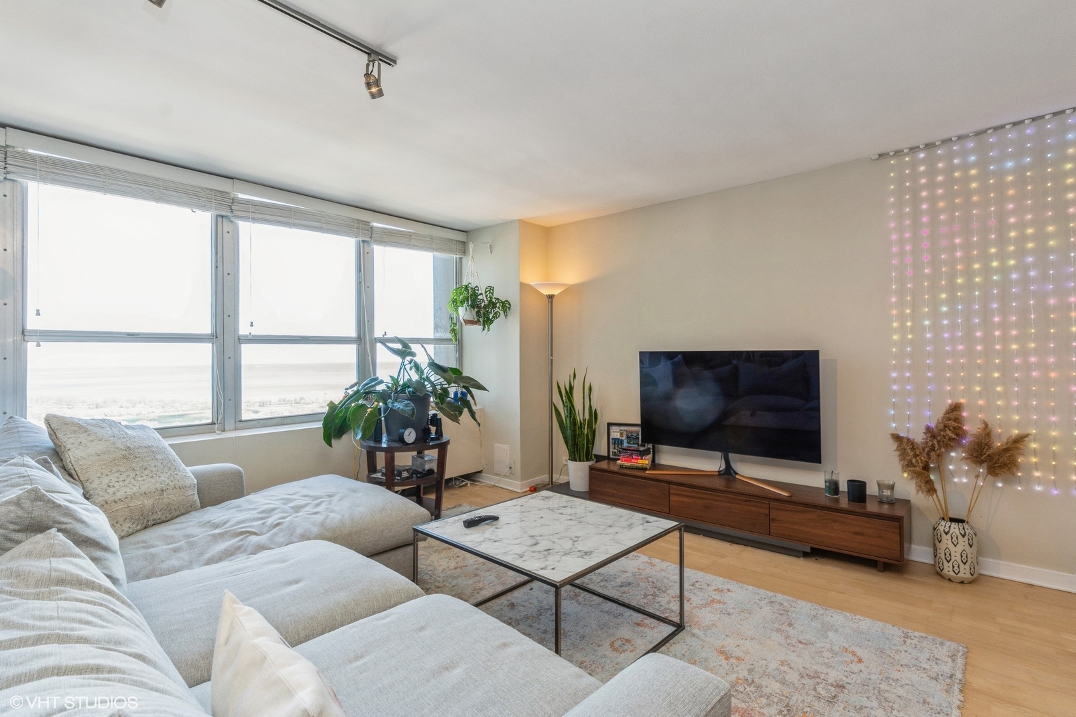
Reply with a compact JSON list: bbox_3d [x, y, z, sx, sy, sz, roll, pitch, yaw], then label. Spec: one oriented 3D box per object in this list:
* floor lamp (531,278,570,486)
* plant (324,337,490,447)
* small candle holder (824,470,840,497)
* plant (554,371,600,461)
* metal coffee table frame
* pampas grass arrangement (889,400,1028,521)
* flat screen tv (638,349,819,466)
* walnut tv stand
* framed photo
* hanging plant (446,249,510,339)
[{"bbox_3d":[0.116,0.270,4.000,0.353,1.880,0.353,0,0,0],"label":"floor lamp"},{"bbox_3d":[-0.912,0.229,3.049,1.059,0.743,0.800,0,0,0],"label":"plant"},{"bbox_3d":[1.810,0.770,2.765,0.079,0.150,0.079,0,1,39],"label":"small candle holder"},{"bbox_3d":[0.326,0.491,3.821,0.380,0.796,0.330,0,0,0],"label":"plant"},{"bbox_3d":[0.055,0.980,2.000,0.845,0.470,0.845,0,1,44],"label":"metal coffee table frame"},{"bbox_3d":[2.300,0.560,2.465,0.590,0.660,0.360,0,1,39],"label":"pampas grass arrangement"},{"bbox_3d":[1.317,0.307,3.214,1.225,0.715,0.060,0,0,36],"label":"flat screen tv"},{"bbox_3d":[1.309,1.033,3.155,2.000,0.345,0.380,0,0,36],"label":"walnut tv stand"},{"bbox_3d":[0.772,0.700,3.740,0.422,0.315,0.035,0,0,36],"label":"framed photo"},{"bbox_3d":[-0.530,-0.580,4.013,0.530,0.843,0.430,0,0,36],"label":"hanging plant"}]

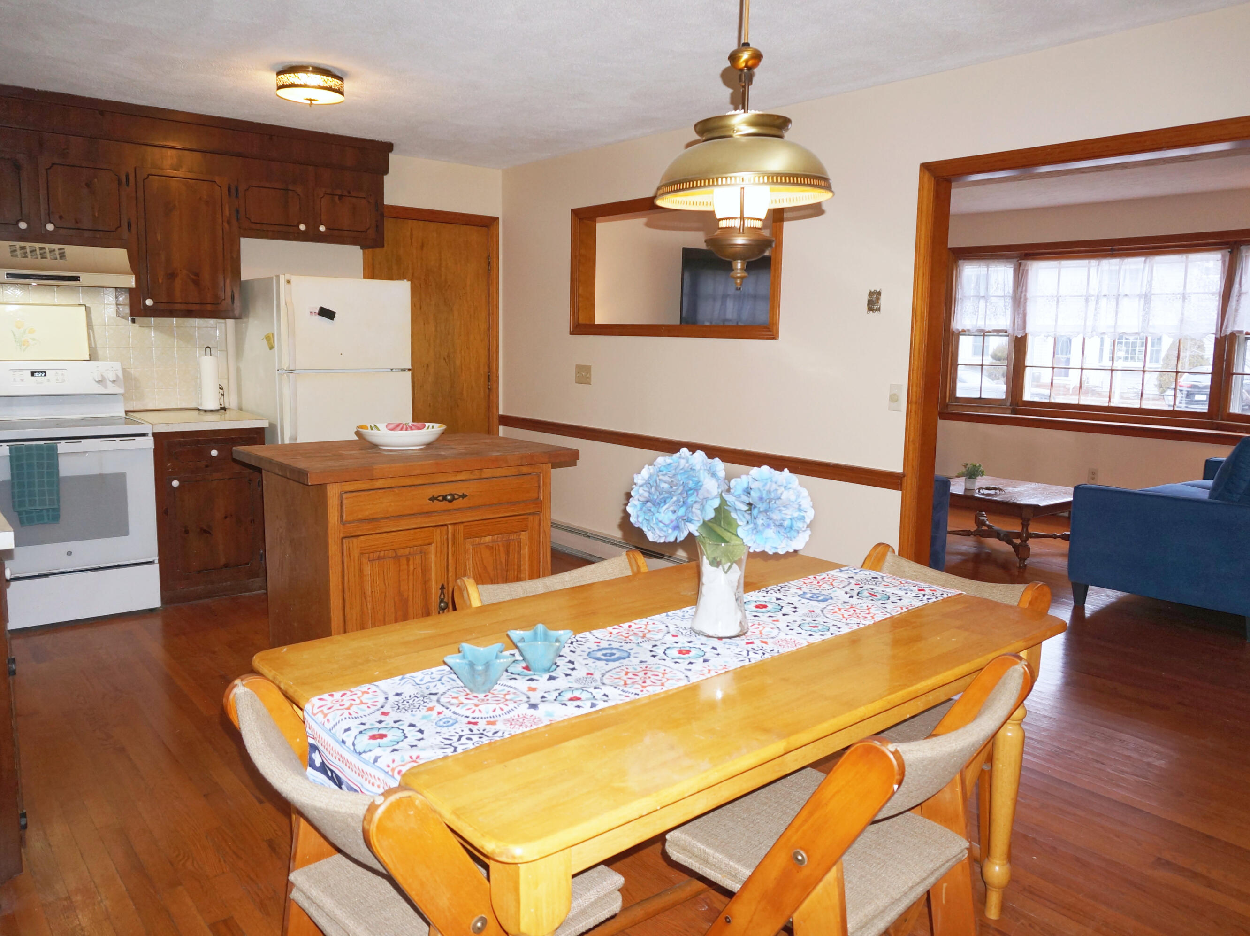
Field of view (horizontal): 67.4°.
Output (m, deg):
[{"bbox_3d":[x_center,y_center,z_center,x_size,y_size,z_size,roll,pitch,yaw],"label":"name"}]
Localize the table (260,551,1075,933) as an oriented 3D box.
[{"bbox_3d":[0.148,0.729,2.041,1.576,0.750,0.900,-6,10,-41],"label":"table"}]

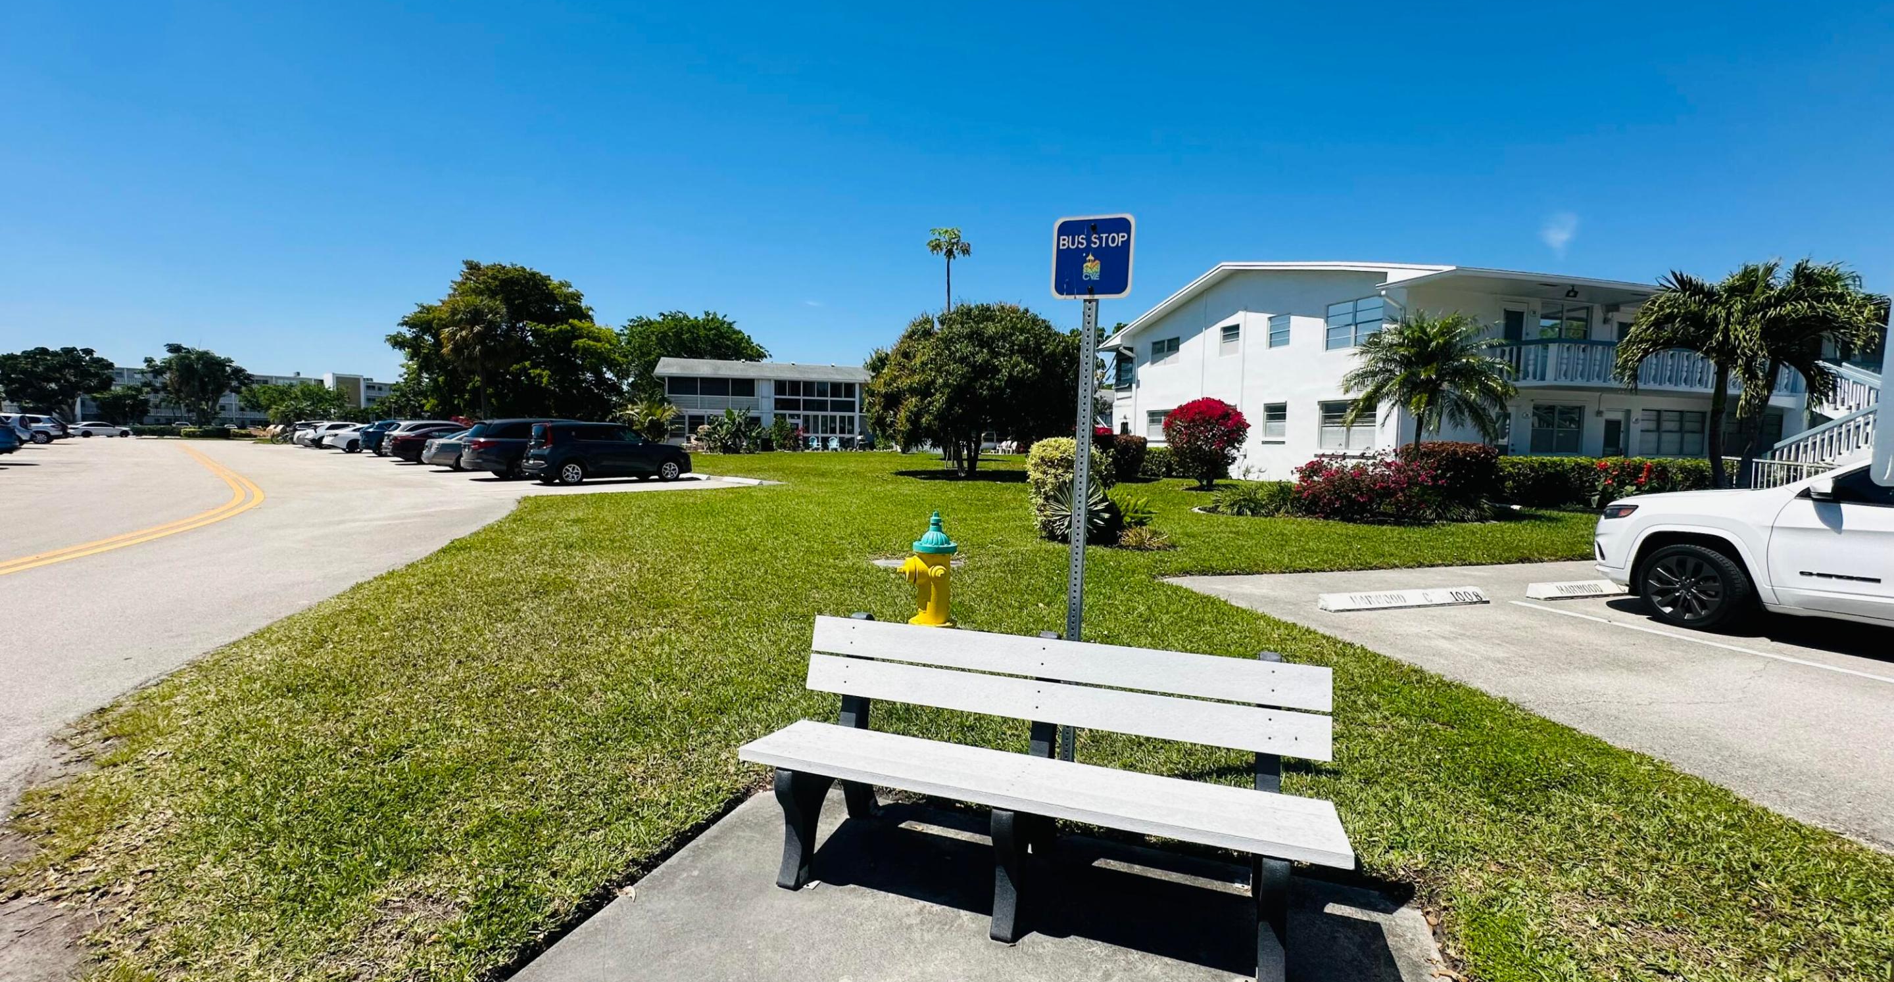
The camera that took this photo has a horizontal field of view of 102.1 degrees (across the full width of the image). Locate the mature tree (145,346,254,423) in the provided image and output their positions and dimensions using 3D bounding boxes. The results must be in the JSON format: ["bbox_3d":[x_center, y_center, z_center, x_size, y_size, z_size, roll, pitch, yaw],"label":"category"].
[{"bbox_3d":[-84.139,-11.270,86.000,8.800,10.600,8.500,-3,5,-44],"label":"mature tree"}]

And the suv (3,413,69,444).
[{"bbox_3d":[-56.700,-3.770,46.400,4.650,1.700,1.870,-2,5,-36],"label":"suv"}]

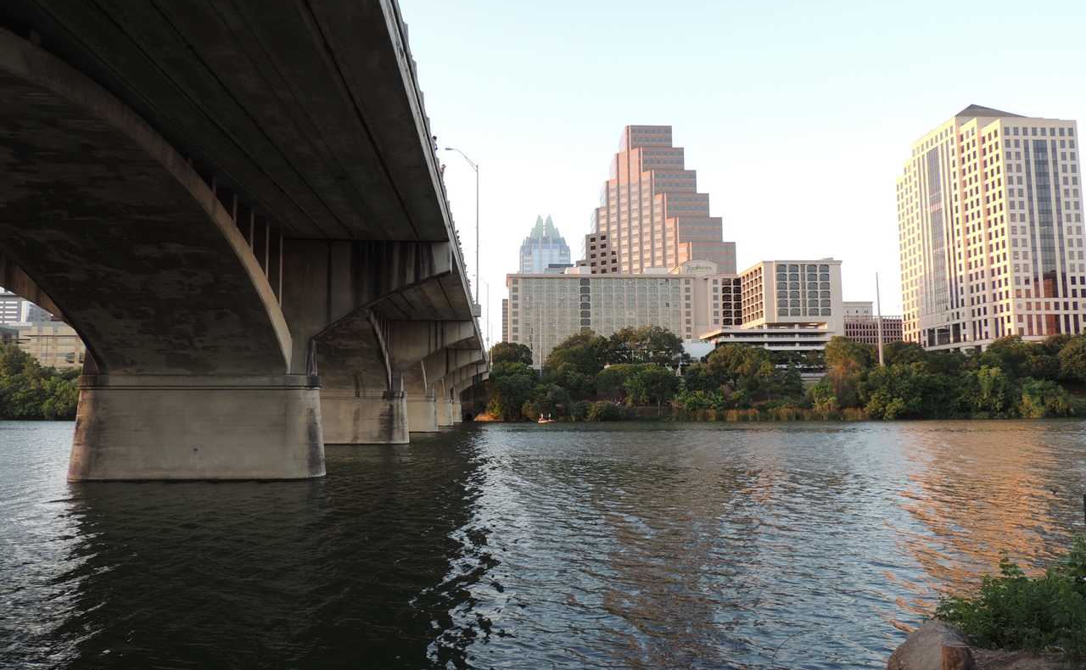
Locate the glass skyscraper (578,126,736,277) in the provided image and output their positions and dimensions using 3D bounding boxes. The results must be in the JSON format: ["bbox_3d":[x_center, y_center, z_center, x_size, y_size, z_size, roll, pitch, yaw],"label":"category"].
[{"bbox_3d":[47.730,-34.391,340.037,85.000,116.500,28.000,-5,-7,41],"label":"glass skyscraper"}]

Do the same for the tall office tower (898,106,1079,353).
[{"bbox_3d":[148.327,-33.348,254.331,30.500,93.000,59.000,0,-6,-3],"label":"tall office tower"}]

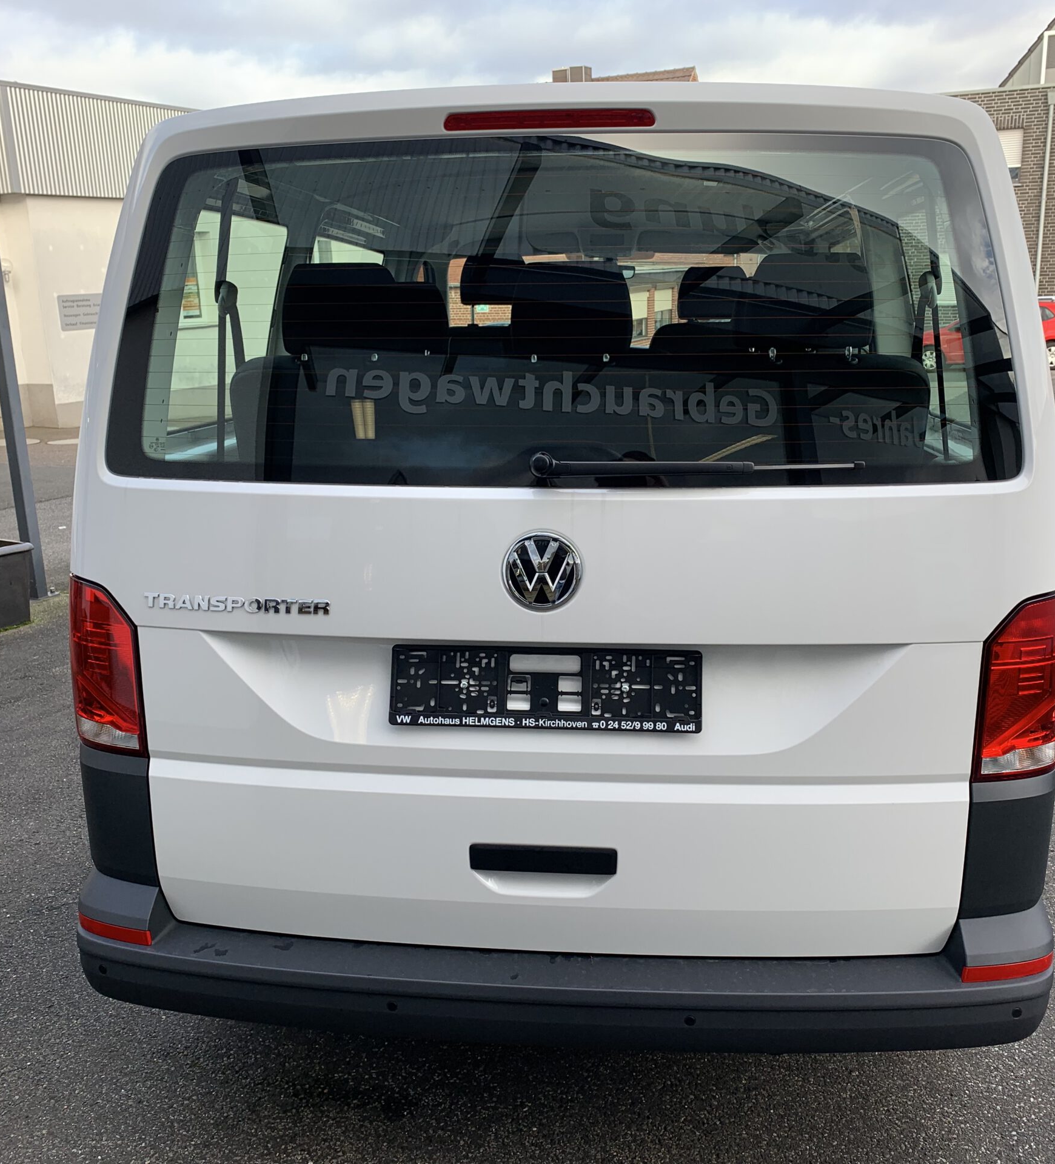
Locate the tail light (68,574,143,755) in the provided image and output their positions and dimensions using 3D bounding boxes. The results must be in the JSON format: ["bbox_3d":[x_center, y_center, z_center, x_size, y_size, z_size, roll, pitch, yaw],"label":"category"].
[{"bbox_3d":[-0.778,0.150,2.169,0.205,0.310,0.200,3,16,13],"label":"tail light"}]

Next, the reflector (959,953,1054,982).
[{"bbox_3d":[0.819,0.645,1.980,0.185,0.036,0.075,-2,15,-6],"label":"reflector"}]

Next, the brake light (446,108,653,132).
[{"bbox_3d":[0.036,-0.757,1.915,0.345,0.029,0.030,1,15,6],"label":"brake light"}]

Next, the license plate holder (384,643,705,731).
[{"bbox_3d":[0.029,0.183,1.980,0.530,0.136,0.018,1,7,6],"label":"license plate holder"}]

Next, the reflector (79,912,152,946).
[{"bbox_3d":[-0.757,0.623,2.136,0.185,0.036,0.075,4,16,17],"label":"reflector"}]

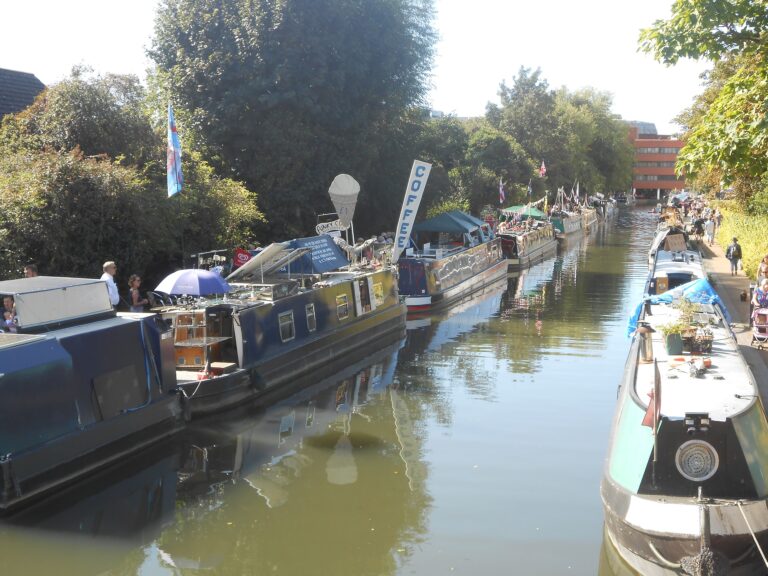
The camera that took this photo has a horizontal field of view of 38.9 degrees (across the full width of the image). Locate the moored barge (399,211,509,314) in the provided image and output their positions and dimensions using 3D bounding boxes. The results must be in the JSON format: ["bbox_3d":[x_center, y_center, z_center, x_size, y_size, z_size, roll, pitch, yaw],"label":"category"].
[{"bbox_3d":[2.901,-1.635,47.632,2.100,3.300,20.891,2,5,14],"label":"moored barge"}]

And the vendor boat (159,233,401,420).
[{"bbox_3d":[-2.216,0.344,26.832,2.100,2.850,15.550,2,5,14],"label":"vendor boat"}]

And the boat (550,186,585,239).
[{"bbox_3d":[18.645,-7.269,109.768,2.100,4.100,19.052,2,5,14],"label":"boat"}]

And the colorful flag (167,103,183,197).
[{"bbox_3d":[-4.240,-2.803,22.000,0.350,1.920,0.150,1,5,0],"label":"colorful flag"}]

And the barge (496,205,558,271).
[{"bbox_3d":[8.788,-3.456,68.713,2.100,3.400,19.622,2,5,14],"label":"barge"}]

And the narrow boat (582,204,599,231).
[{"bbox_3d":[25.489,-8.944,136.220,2.100,3.000,19.065,2,5,14],"label":"narrow boat"}]

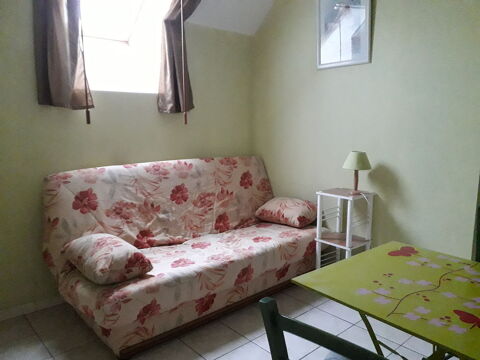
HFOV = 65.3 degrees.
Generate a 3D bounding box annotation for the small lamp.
[{"bbox_3d":[0.887,-0.052,2.841,0.217,0.320,0.217,-9,12,-40],"label":"small lamp"}]

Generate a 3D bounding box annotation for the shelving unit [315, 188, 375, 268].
[{"bbox_3d":[0.814,0.489,2.943,0.287,0.779,0.325,-9,12,-40],"label":"shelving unit"}]

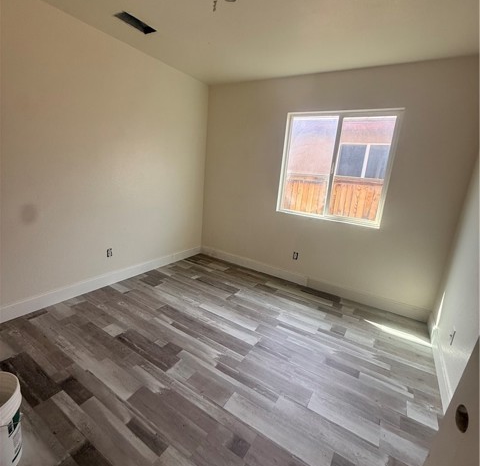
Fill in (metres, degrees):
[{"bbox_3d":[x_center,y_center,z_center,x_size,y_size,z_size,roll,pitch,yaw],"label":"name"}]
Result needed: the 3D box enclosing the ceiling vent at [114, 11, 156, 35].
[{"bbox_3d":[-0.848,-1.715,2.109,0.135,0.040,0.310,13,16,30],"label":"ceiling vent"}]

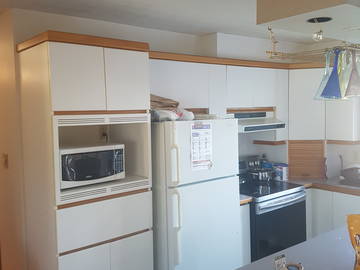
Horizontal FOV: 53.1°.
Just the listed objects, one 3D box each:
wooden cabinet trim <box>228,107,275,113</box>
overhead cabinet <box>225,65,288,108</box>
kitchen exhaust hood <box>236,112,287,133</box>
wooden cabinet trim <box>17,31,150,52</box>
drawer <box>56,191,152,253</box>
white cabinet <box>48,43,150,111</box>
[{"bbox_3d":[0.709,-0.238,3.578,0.732,0.046,0.031,-5,7,-39],"label":"wooden cabinet trim"},{"bbox_3d":[0.709,-0.478,3.735,0.963,0.408,0.305,-5,7,-39],"label":"overhead cabinet"},{"bbox_3d":[0.688,-0.144,3.655,0.719,0.170,0.448,-5,7,-39],"label":"kitchen exhaust hood"},{"bbox_3d":[-0.650,-0.581,2.411,0.679,0.059,0.616,-5,7,-39],"label":"wooden cabinet trim"},{"bbox_3d":[-0.604,0.529,2.477,0.664,0.274,0.490,-5,7,-39],"label":"drawer"},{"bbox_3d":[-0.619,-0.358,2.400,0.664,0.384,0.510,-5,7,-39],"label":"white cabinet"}]

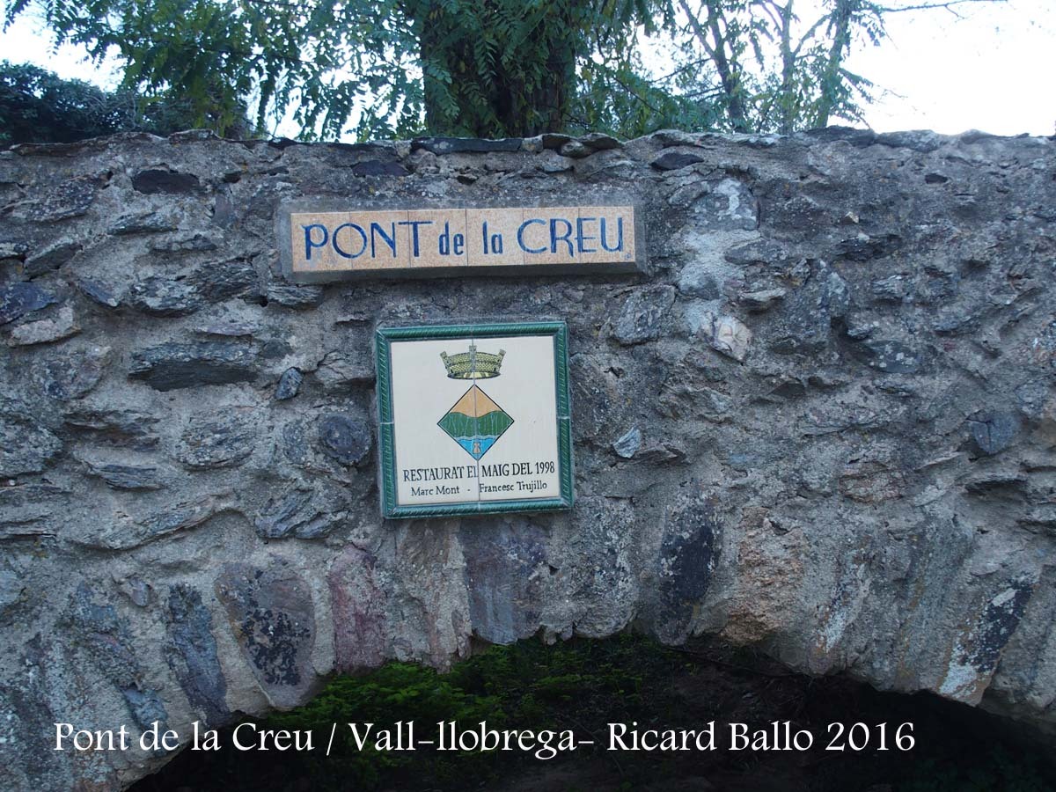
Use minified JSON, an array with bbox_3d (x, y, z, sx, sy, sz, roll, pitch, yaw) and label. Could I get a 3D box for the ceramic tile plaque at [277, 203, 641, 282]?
[{"bbox_3d":[-0.157,-0.364,2.305,0.860,0.170,0.045,-2,2,-6],"label":"ceramic tile plaque"}]

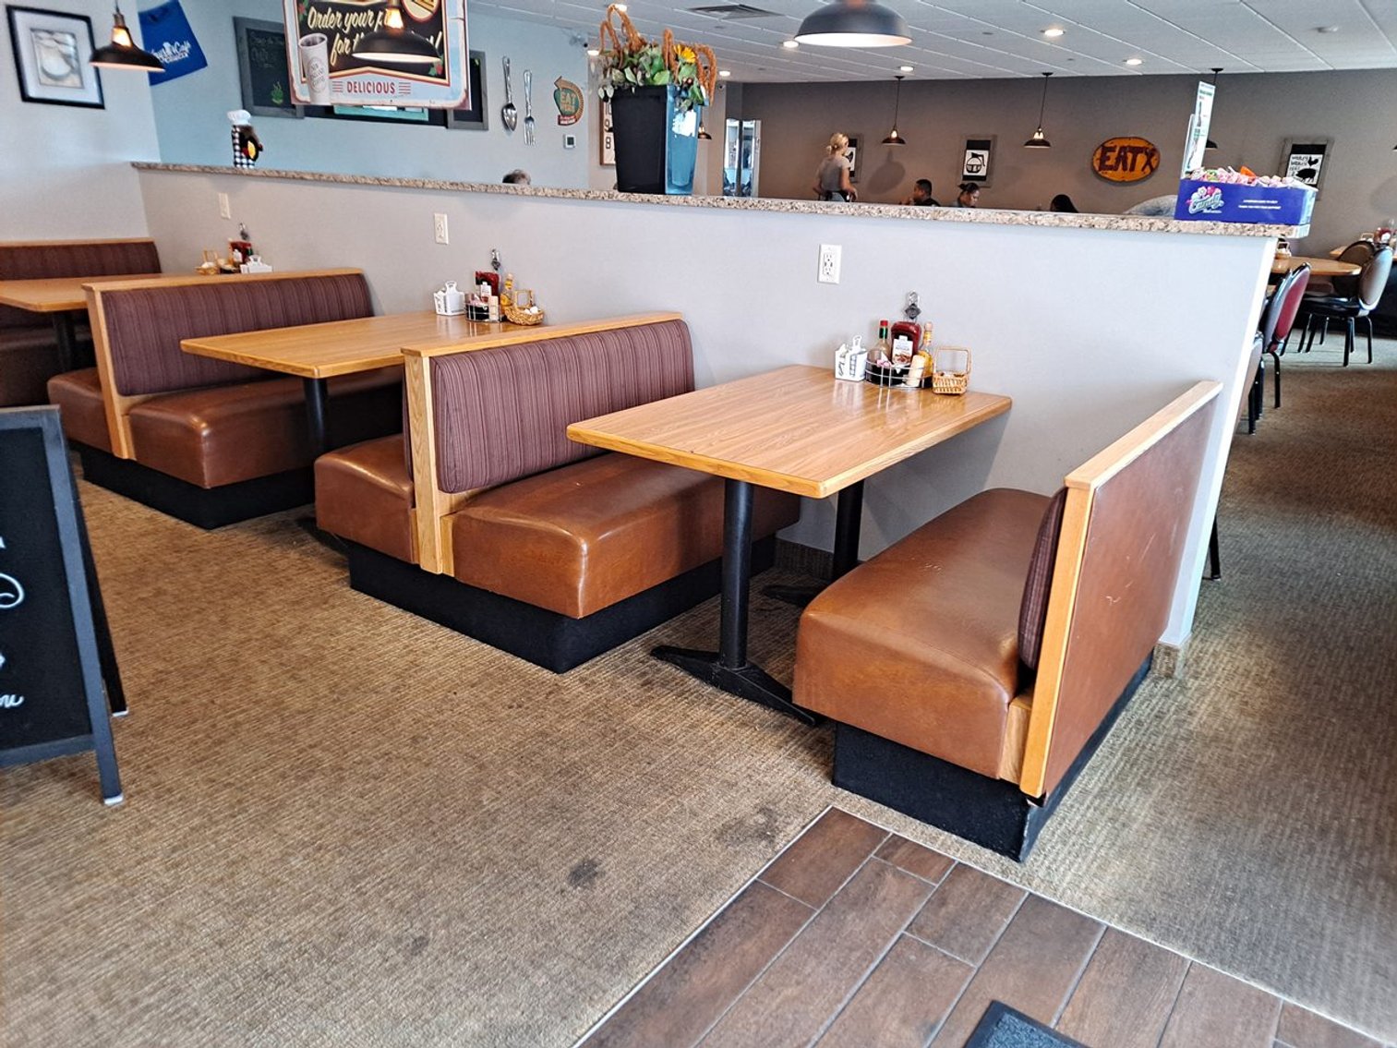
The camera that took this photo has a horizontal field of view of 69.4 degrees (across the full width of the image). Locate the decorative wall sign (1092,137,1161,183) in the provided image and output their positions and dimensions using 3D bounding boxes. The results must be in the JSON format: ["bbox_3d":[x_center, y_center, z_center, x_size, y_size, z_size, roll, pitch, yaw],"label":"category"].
[{"bbox_3d":[4.809,-4.101,11.373,0.745,0.490,0.040,15,24,33],"label":"decorative wall sign"}]

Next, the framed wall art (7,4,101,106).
[{"bbox_3d":[-3.398,-2.465,5.354,0.028,0.452,0.420,15,23,33],"label":"framed wall art"}]

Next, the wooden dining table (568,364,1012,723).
[{"bbox_3d":[0.300,0.034,3.016,0.777,0.755,1.183,15,24,33],"label":"wooden dining table"}]

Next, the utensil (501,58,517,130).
[{"bbox_3d":[-1.465,-3.350,7.859,0.035,0.545,0.140,15,24,33],"label":"utensil"}]

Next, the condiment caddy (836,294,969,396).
[{"bbox_3d":[0.657,-0.587,3.215,0.420,0.293,0.150,15,23,33],"label":"condiment caddy"}]

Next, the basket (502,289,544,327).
[{"bbox_3d":[-0.728,-0.901,4.192,0.175,0.148,0.110,15,23,33],"label":"basket"}]

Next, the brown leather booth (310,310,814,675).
[{"bbox_3d":[-0.475,-0.228,3.487,1.220,0.886,1.239,15,24,33],"label":"brown leather booth"}]

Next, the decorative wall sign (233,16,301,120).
[{"bbox_3d":[-2.662,-2.833,6.293,0.028,0.546,0.425,15,23,33],"label":"decorative wall sign"}]

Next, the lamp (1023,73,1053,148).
[{"bbox_3d":[3.858,-4.618,11.278,0.320,0.770,0.320,15,24,33],"label":"lamp"}]

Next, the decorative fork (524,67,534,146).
[{"bbox_3d":[-1.342,-3.326,8.059,0.030,0.550,0.105,15,24,33],"label":"decorative fork"}]

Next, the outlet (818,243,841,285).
[{"bbox_3d":[0.441,-0.872,3.390,0.078,0.121,0.012,15,23,33],"label":"outlet"}]

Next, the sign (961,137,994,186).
[{"bbox_3d":[3.386,-4.443,12.352,0.460,0.580,0.030,15,24,33],"label":"sign"}]

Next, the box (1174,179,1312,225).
[{"bbox_3d":[1.468,-0.861,2.706,0.300,0.100,0.210,15,23,33],"label":"box"}]

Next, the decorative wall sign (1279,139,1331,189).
[{"bbox_3d":[5.902,-3.467,9.838,0.413,0.545,0.030,15,23,33],"label":"decorative wall sign"}]

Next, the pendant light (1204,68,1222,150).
[{"bbox_3d":[5.211,-4.205,10.233,0.302,0.743,0.302,16,24,34],"label":"pendant light"}]

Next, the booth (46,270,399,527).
[{"bbox_3d":[-1.993,-0.646,4.521,1.230,0.886,1.229,15,24,33],"label":"booth"}]

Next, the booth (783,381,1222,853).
[{"bbox_3d":[0.828,0.129,2.610,0.587,0.895,1.241,15,23,33],"label":"booth"}]

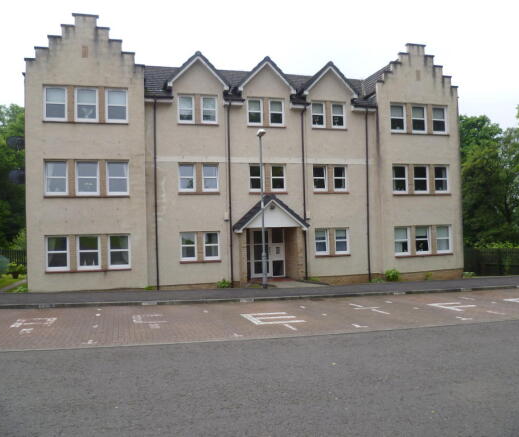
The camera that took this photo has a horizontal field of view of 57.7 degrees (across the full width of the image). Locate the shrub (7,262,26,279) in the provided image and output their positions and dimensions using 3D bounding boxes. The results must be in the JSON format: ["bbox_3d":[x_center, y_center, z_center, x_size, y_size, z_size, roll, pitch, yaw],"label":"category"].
[{"bbox_3d":[-10.856,2.323,21.063,0.811,0.726,0.900,-1,-1,-16],"label":"shrub"}]

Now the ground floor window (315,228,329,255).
[{"bbox_3d":[2.623,0.996,19.927,0.657,1.083,0.120,-1,-1,-15],"label":"ground floor window"}]

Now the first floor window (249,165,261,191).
[{"bbox_3d":[-0.089,-1.659,19.485,0.670,1.120,0.120,-1,-1,-16],"label":"first floor window"}]

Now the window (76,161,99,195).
[{"bbox_3d":[-6.151,-1.409,16.849,0.820,1.210,0.140,-1,-1,-16],"label":"window"}]

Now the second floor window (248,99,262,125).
[{"bbox_3d":[-0.122,-4.232,18.802,0.618,1.076,0.120,-1,-1,-15],"label":"second floor window"}]

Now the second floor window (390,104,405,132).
[{"bbox_3d":[5.999,-4.306,20.401,0.820,1.210,0.140,-1,-1,-16],"label":"second floor window"}]

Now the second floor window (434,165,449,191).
[{"bbox_3d":[8.029,-1.697,20.685,0.762,1.215,0.120,-1,-1,-15],"label":"second floor window"}]

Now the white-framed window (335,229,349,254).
[{"bbox_3d":[3.511,0.978,20.163,0.657,1.083,0.120,-1,-1,-15],"label":"white-framed window"}]

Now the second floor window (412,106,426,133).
[{"bbox_3d":[7.194,-4.464,21.195,0.790,1.240,0.120,-1,-1,-16],"label":"second floor window"}]

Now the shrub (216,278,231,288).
[{"bbox_3d":[-1.356,2.474,17.878,0.461,0.342,0.435,-1,-1,-15],"label":"shrub"}]

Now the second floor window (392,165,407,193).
[{"bbox_3d":[6.077,-1.658,20.346,0.820,1.210,0.140,-1,-1,-16],"label":"second floor window"}]

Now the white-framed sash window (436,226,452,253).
[{"bbox_3d":[8.357,0.948,21.387,0.790,1.230,0.120,-1,-1,-16],"label":"white-framed sash window"}]

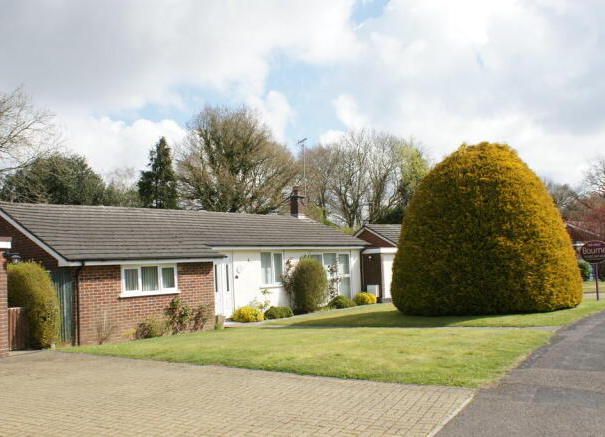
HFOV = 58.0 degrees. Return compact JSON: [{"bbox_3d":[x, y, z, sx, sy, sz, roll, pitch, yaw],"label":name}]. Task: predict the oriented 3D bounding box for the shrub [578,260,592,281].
[{"bbox_3d":[15.757,2.983,31.002,1.250,1.130,1.200,-5,-6,26],"label":"shrub"}]

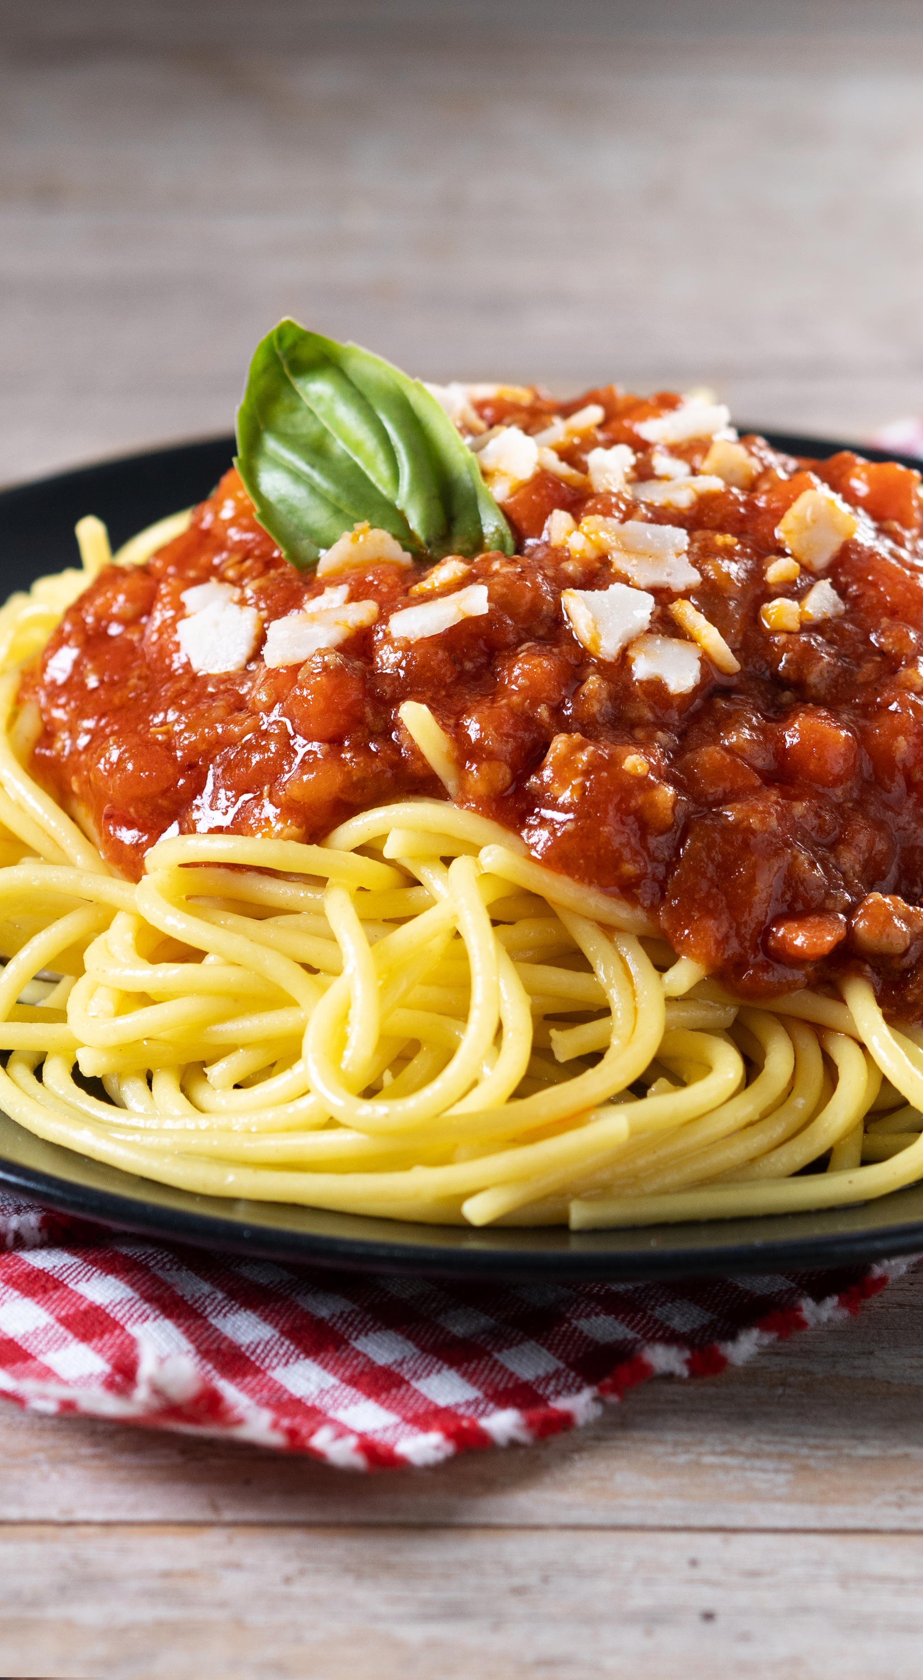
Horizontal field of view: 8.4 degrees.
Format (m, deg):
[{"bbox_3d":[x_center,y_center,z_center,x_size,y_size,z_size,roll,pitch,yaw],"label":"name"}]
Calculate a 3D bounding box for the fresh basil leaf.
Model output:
[{"bbox_3d":[-0.011,-0.039,0.670,0.022,0.035,0.013,-35,-9,2],"label":"fresh basil leaf"}]

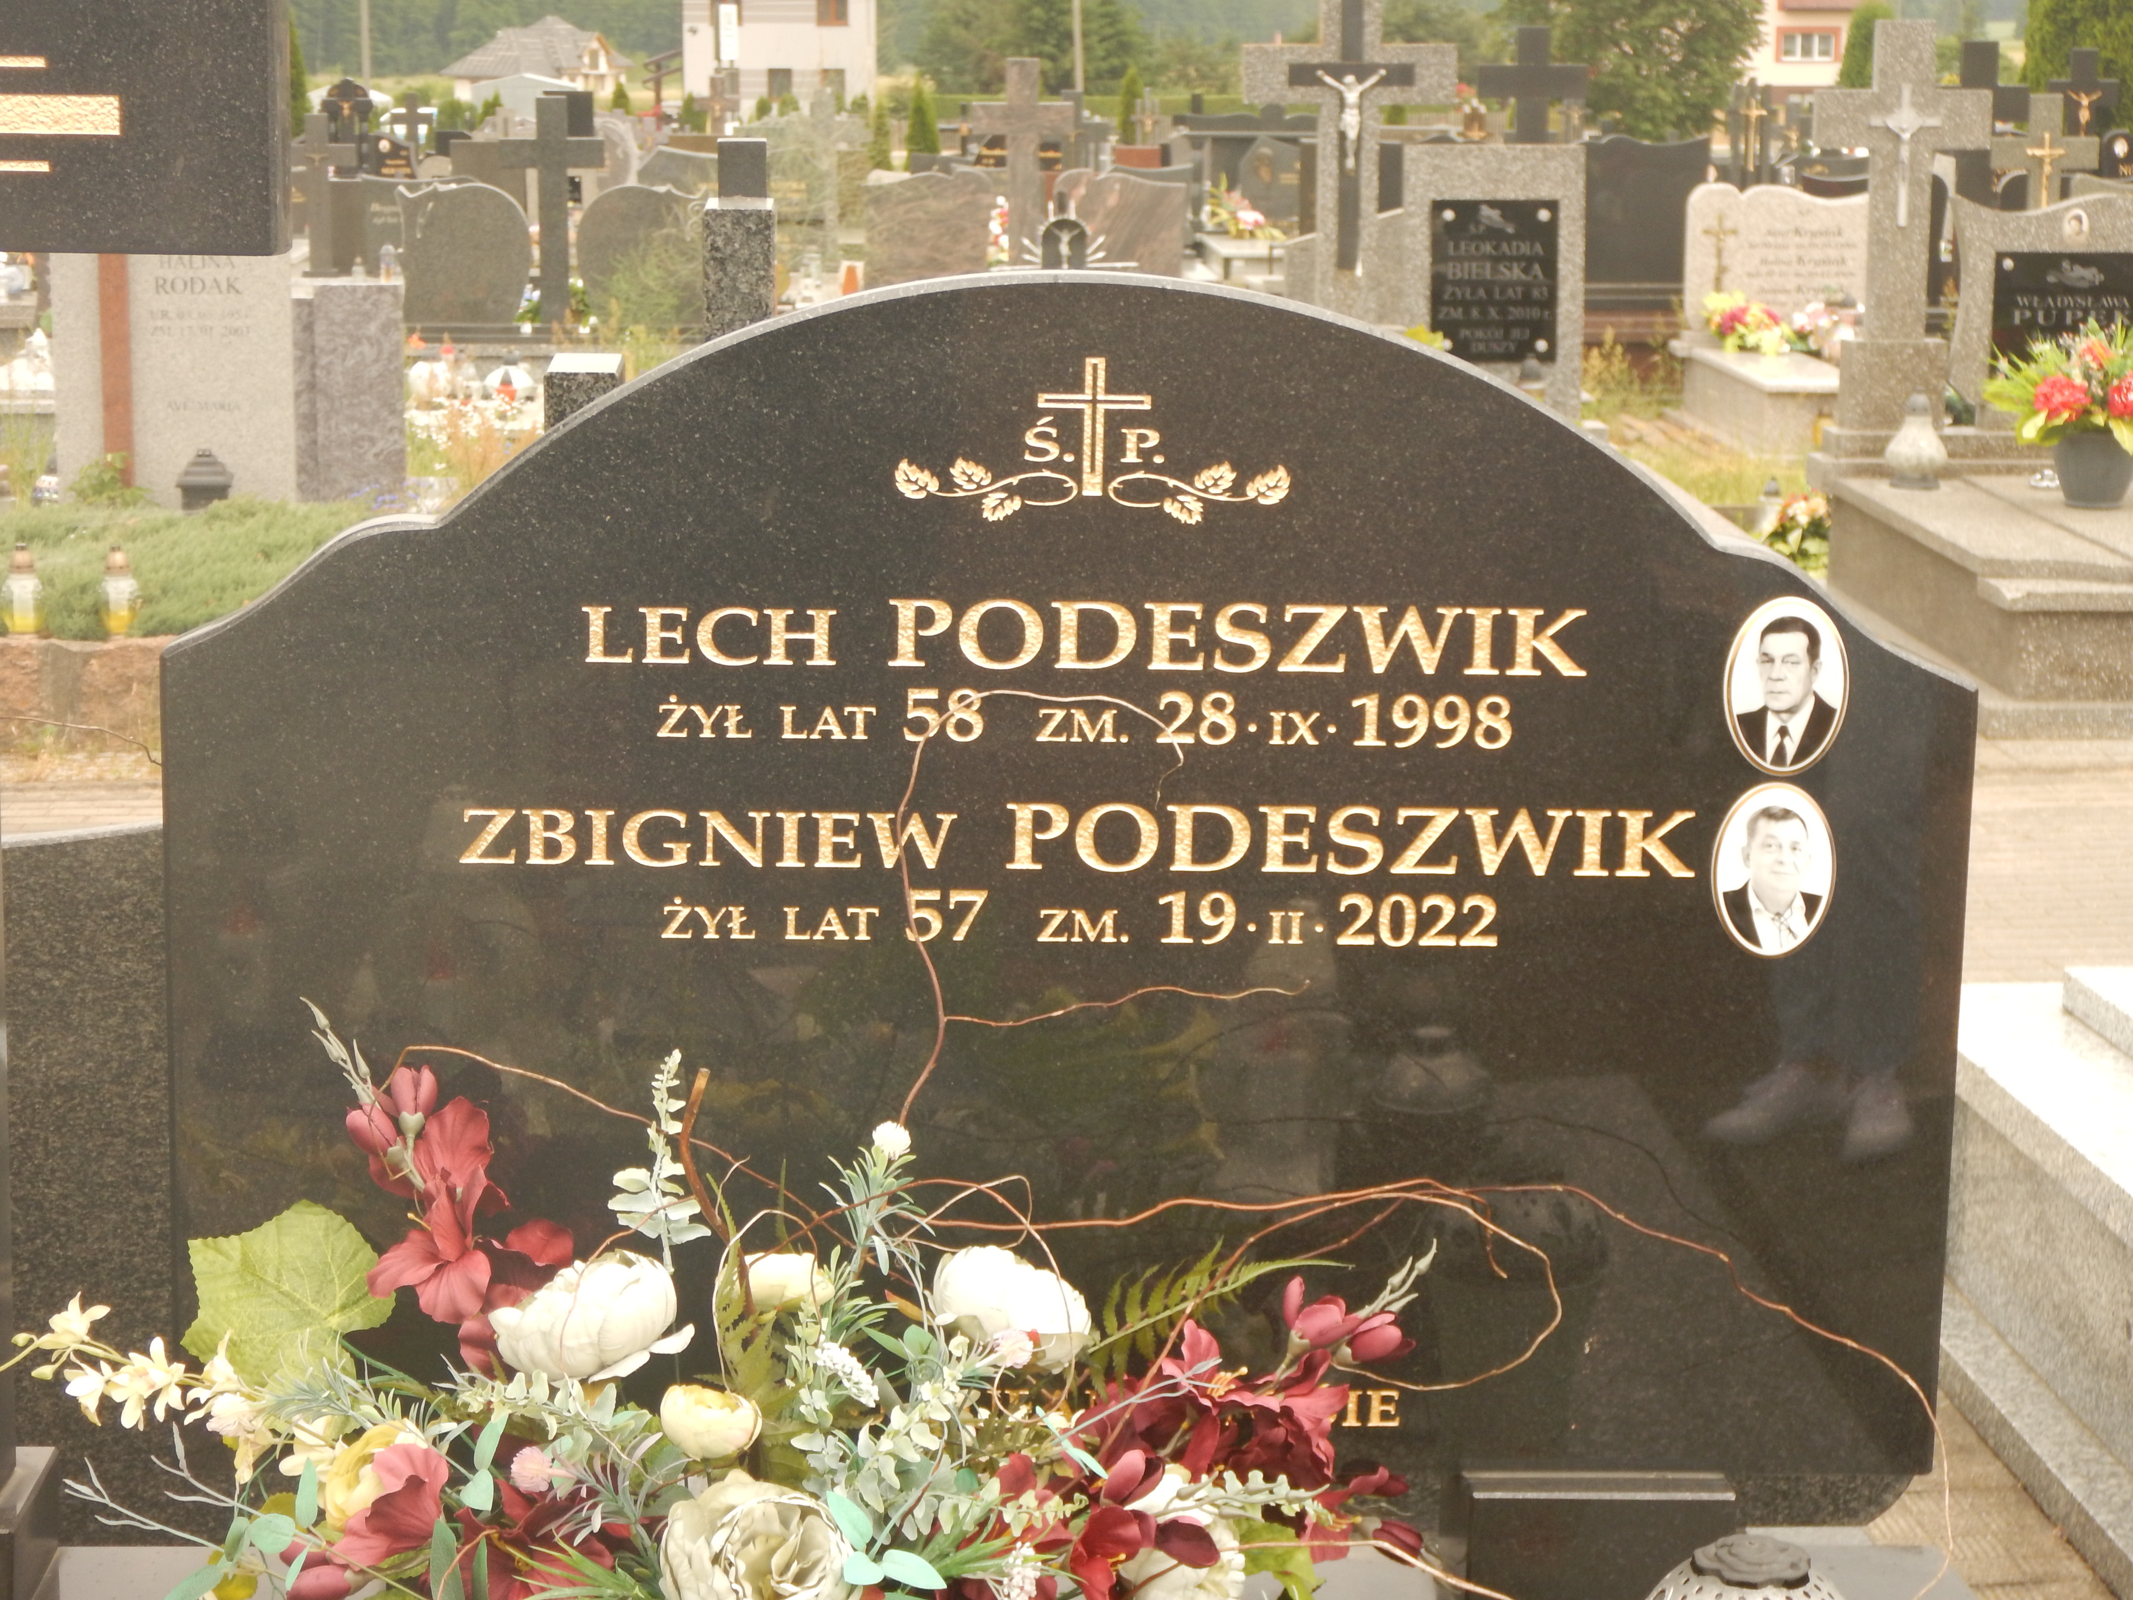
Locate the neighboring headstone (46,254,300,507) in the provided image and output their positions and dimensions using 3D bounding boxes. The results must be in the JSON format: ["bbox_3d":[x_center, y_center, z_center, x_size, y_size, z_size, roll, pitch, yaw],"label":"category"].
[{"bbox_3d":[-2.298,-1.159,10.650,0.625,0.800,0.090,0,10,-2],"label":"neighboring headstone"}]

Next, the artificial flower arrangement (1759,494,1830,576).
[{"bbox_3d":[2.106,-0.756,11.900,0.230,0.260,0.220,0,10,-2],"label":"artificial flower arrangement"}]

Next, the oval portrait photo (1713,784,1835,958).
[{"bbox_3d":[0.503,0.051,2.930,0.088,0.126,0.010,0,10,-2],"label":"oval portrait photo"}]

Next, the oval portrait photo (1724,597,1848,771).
[{"bbox_3d":[0.508,-0.081,2.916,0.088,0.127,0.010,0,10,-3],"label":"oval portrait photo"}]

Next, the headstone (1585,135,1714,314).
[{"bbox_3d":[2.884,-2.875,20.663,0.670,0.872,0.180,1,10,1],"label":"headstone"}]

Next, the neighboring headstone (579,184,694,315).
[{"bbox_3d":[-2.102,-2.715,20.523,0.626,0.688,0.130,0,10,0],"label":"neighboring headstone"}]

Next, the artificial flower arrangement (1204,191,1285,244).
[{"bbox_3d":[0.852,-2.854,20.000,0.400,0.310,0.300,0,10,-2],"label":"artificial flower arrangement"}]

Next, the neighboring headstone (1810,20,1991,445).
[{"bbox_3d":[2.416,-1.673,12.101,0.514,1.205,0.200,0,10,0],"label":"neighboring headstone"}]

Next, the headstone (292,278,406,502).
[{"bbox_3d":[-2.023,-1.163,11.793,0.314,0.648,0.280,0,10,-1],"label":"headstone"}]

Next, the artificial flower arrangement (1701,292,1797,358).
[{"bbox_3d":[2.933,-2.070,17.882,0.414,0.285,0.320,1,10,1],"label":"artificial flower arrangement"}]

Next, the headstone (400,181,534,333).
[{"bbox_3d":[-2.438,-2.224,16.800,0.540,0.620,0.085,0,10,-2],"label":"headstone"}]

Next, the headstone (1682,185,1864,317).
[{"bbox_3d":[2.968,-2.263,17.200,0.800,0.630,0.100,0,10,-2],"label":"headstone"}]

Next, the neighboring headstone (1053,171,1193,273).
[{"bbox_3d":[0.285,-2.903,21.427,0.696,0.735,0.130,0,10,0],"label":"neighboring headstone"}]

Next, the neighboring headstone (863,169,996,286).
[{"bbox_3d":[-0.698,-2.898,21.426,0.696,0.727,0.130,0,10,0],"label":"neighboring headstone"}]

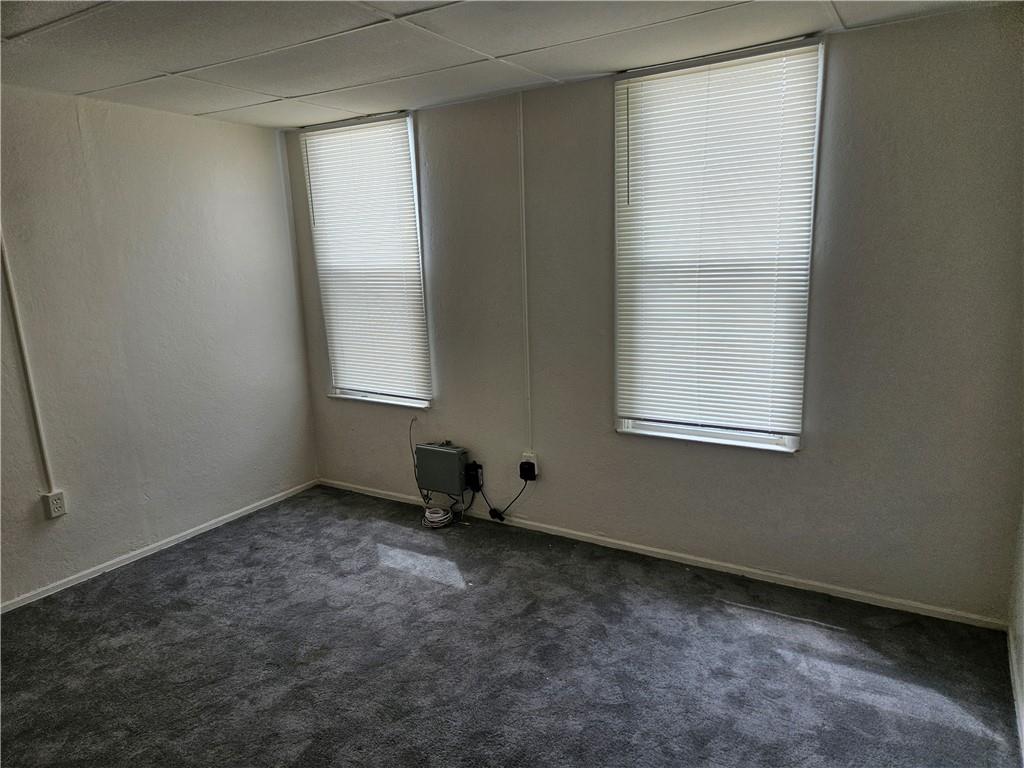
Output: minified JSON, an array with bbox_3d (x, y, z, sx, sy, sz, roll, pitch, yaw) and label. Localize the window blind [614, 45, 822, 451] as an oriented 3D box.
[{"bbox_3d":[0.873,-0.553,3.054,0.880,1.675,0.090,5,13,31],"label":"window blind"}]

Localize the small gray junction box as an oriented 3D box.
[{"bbox_3d":[-0.408,0.507,4.021,0.308,0.265,0.095,5,13,31],"label":"small gray junction box"}]

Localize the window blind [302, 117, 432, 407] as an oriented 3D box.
[{"bbox_3d":[-0.881,-0.716,4.113,0.860,1.635,0.060,5,13,31],"label":"window blind"}]

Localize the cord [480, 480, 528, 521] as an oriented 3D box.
[{"bbox_3d":[-0.046,0.654,3.831,0.285,0.250,0.060,5,13,31],"label":"cord"}]

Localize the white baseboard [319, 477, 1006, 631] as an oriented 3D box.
[{"bbox_3d":[0.309,0.819,3.691,3.859,0.053,0.018,5,13,31],"label":"white baseboard"}]

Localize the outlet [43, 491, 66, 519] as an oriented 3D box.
[{"bbox_3d":[-2.171,0.570,3.231,0.055,0.117,0.070,5,13,31],"label":"outlet"}]

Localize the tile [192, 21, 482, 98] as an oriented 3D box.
[{"bbox_3d":[-0.743,-1.303,2.779,1.219,0.020,0.610,5,13,31],"label":"tile"}]

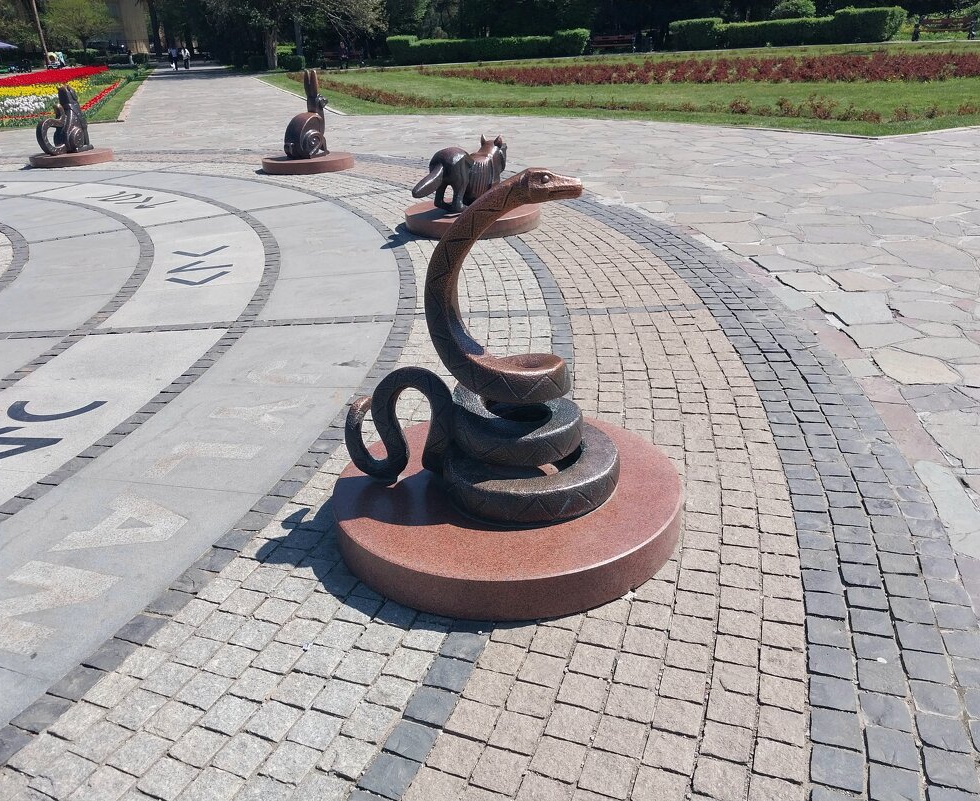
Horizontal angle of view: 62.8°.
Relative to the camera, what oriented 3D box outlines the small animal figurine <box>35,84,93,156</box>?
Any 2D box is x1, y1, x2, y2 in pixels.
[{"bbox_3d":[-6.038,-3.960,11.285,0.370,0.885,0.660,6,26,18],"label":"small animal figurine"}]

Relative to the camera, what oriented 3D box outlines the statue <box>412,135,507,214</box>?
[{"bbox_3d":[-0.222,-1.827,6.455,0.700,0.540,0.360,-15,27,-24],"label":"statue"}]

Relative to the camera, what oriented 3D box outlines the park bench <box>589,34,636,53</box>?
[{"bbox_3d":[6.291,-18.024,40.498,2.268,0.900,0.650,9,27,24],"label":"park bench"}]

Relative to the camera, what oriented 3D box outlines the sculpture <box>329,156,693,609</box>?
[{"bbox_3d":[0.034,-0.133,2.394,1.084,1.100,1.084,3,25,13],"label":"sculpture"}]

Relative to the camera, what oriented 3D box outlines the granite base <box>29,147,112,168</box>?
[{"bbox_3d":[-5.986,-3.498,11.498,1.084,0.135,1.084,4,26,15],"label":"granite base"}]

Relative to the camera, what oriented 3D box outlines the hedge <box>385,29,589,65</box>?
[{"bbox_3d":[-0.127,-18.602,42.234,10.160,1.280,1.300,2,25,10],"label":"hedge"}]

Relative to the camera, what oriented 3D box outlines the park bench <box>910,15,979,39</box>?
[{"bbox_3d":[18.397,-15.003,32.318,0.650,0.900,2.212,-22,31,-36],"label":"park bench"}]

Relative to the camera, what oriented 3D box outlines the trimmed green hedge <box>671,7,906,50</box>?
[{"bbox_3d":[13.274,-17.011,36.911,9.901,1.300,1.350,16,31,35],"label":"trimmed green hedge"}]

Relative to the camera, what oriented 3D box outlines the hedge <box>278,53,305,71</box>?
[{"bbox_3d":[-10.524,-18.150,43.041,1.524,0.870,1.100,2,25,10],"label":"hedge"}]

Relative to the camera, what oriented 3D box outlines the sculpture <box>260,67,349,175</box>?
[{"bbox_3d":[-2.252,-3.397,9.699,1.084,1.130,1.084,19,32,38],"label":"sculpture"}]

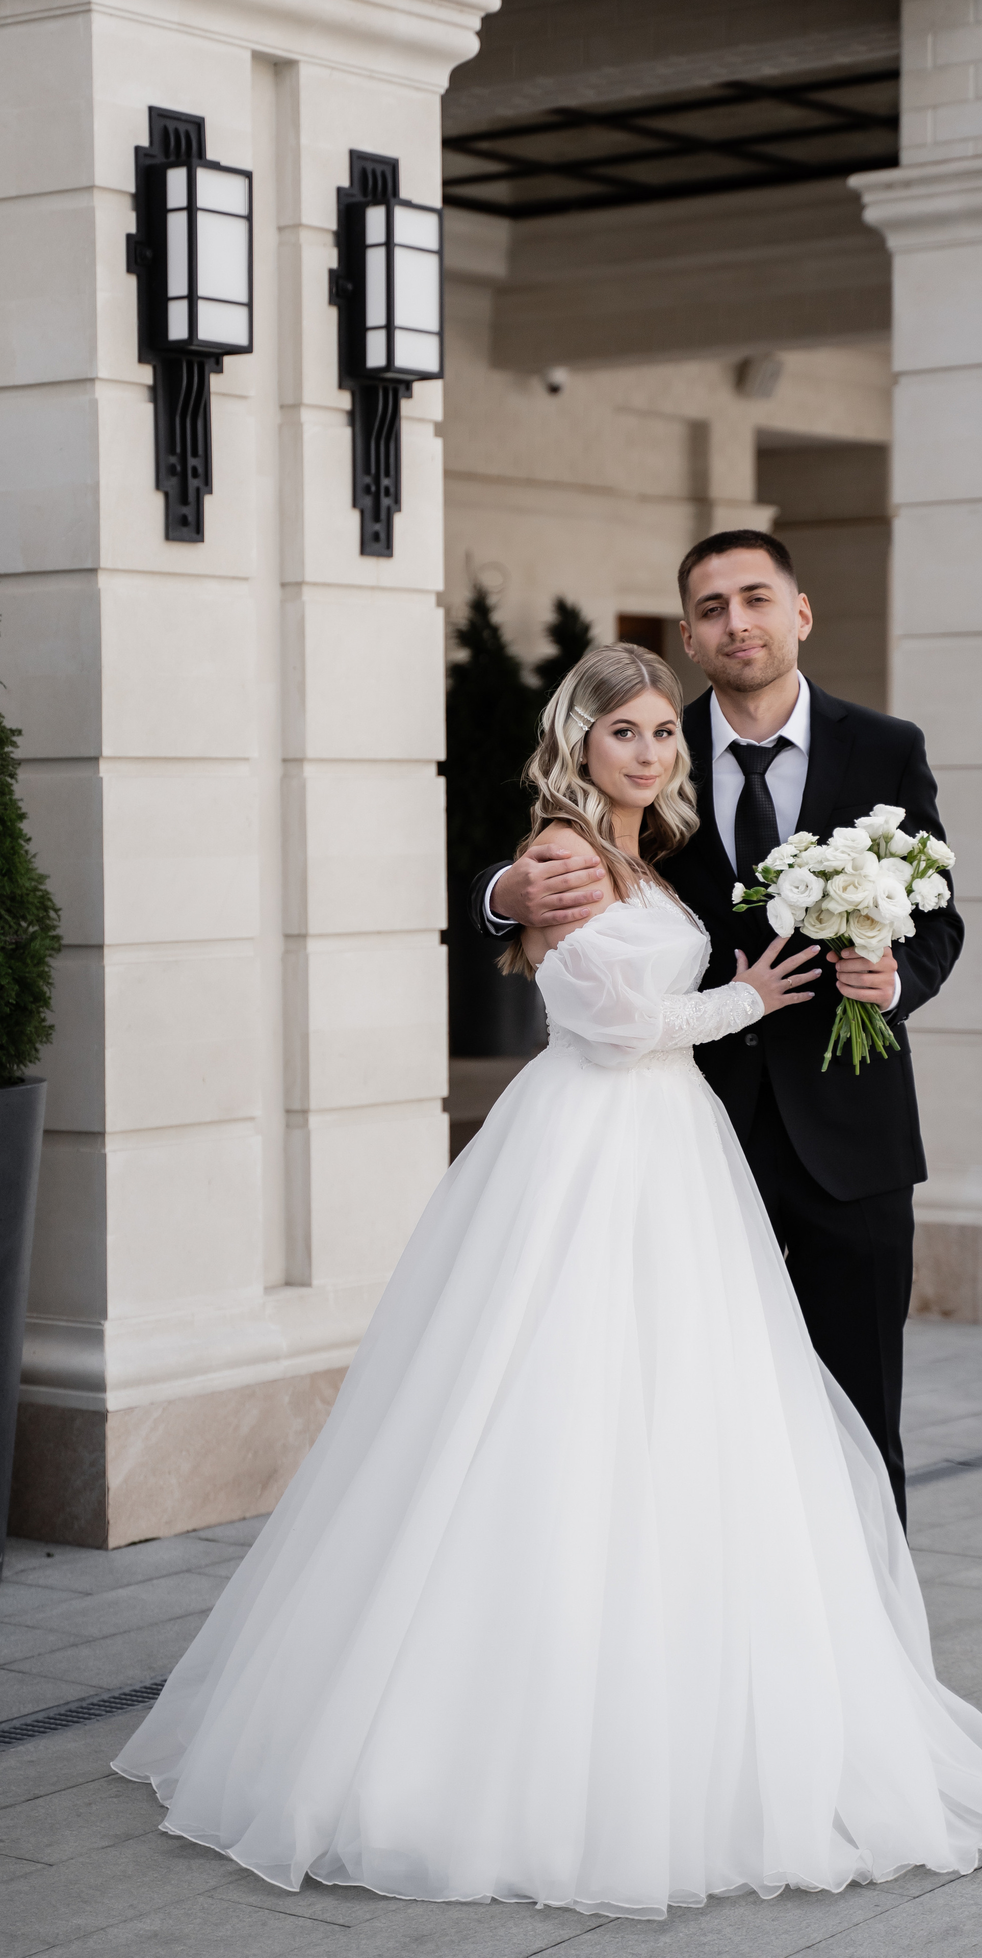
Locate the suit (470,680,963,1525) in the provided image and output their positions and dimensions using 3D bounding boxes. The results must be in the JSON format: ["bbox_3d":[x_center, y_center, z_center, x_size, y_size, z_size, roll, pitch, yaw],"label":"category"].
[{"bbox_3d":[0.353,0.337,5.194,0.740,1.600,0.470,0,3,6],"label":"suit"}]

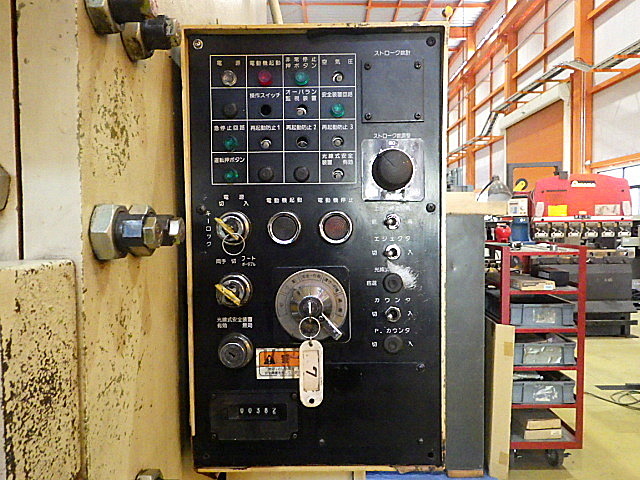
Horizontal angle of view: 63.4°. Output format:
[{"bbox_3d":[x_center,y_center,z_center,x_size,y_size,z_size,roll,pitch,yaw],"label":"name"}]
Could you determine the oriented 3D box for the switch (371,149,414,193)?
[{"bbox_3d":[0.075,-0.071,0.515,0.041,0.041,0.023,0,2,0],"label":"switch"}]

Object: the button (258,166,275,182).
[{"bbox_3d":[-0.054,-0.067,0.523,0.016,0.016,0.008,0,2,0],"label":"button"}]

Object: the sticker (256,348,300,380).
[{"bbox_3d":[-0.039,0.129,0.535,0.051,0.033,0.001,0,2,0],"label":"sticker"}]

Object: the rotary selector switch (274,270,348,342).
[{"bbox_3d":[-0.008,0.068,0.515,0.075,0.074,0.035,0,2,0],"label":"rotary selector switch"}]

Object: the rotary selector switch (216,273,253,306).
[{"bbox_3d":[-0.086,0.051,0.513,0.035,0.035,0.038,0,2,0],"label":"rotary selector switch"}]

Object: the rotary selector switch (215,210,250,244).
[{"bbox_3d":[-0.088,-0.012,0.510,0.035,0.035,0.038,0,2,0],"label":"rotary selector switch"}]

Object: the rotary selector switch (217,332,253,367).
[{"bbox_3d":[-0.086,0.114,0.522,0.035,0.035,0.025,0,2,0],"label":"rotary selector switch"}]

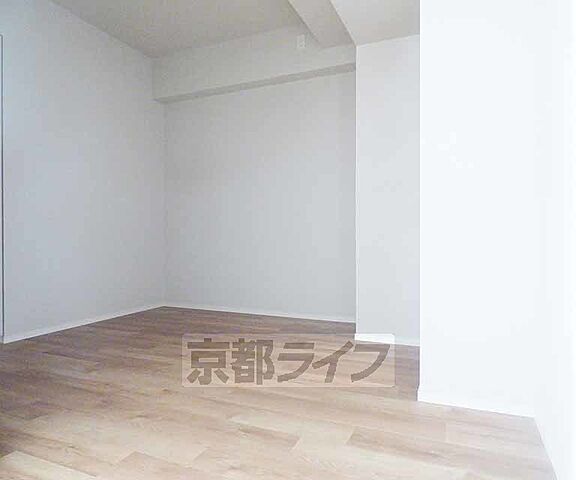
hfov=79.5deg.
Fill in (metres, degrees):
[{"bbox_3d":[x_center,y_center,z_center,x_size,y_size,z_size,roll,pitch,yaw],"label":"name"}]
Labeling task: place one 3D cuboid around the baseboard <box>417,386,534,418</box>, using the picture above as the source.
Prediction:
[{"bbox_3d":[0.793,0.692,1.487,0.440,0.055,0.015,0,0,20],"label":"baseboard"}]

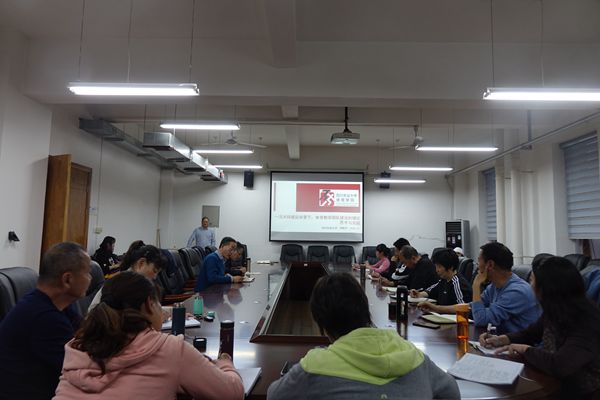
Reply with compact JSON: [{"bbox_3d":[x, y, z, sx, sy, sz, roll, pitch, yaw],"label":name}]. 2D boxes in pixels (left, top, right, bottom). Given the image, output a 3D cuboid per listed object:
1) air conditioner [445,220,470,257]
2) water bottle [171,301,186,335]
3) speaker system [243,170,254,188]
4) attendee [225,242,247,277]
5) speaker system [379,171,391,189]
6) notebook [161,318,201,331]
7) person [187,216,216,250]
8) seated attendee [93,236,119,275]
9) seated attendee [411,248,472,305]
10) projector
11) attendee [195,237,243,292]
[{"bbox_3d":[3.787,1.383,9.609,0.500,1.770,0.340,-5,-8,44],"label":"air conditioner"},{"bbox_3d":[-0.580,0.589,1.909,0.063,0.172,0.063,1,-6,1],"label":"water bottle"},{"bbox_3d":[-1.326,-0.526,10.423,0.250,0.430,0.250,1,-6,-6],"label":"speaker system"},{"bbox_3d":[-0.923,1.190,5.522,0.750,1.200,0.500,0,-6,10],"label":"attendee"},{"bbox_3d":[2.212,-0.500,10.372,0.250,0.430,0.250,0,-6,8],"label":"speaker system"},{"bbox_3d":[-0.701,0.695,2.222,0.240,0.018,0.260,3,-6,-21],"label":"notebook"},{"bbox_3d":[-2.104,1.248,8.849,0.580,1.710,0.380,2,-6,-11],"label":"person"},{"bbox_3d":[-2.682,1.147,5.601,0.750,1.250,0.500,0,-6,12],"label":"seated attendee"},{"bbox_3d":[1.227,1.006,3.350,0.780,1.200,0.540,3,-6,-17],"label":"seated attendee"},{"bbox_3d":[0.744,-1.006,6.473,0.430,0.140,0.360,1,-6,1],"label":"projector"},{"bbox_3d":[-0.956,1.068,4.550,0.780,1.250,0.520,0,-6,12],"label":"attendee"}]

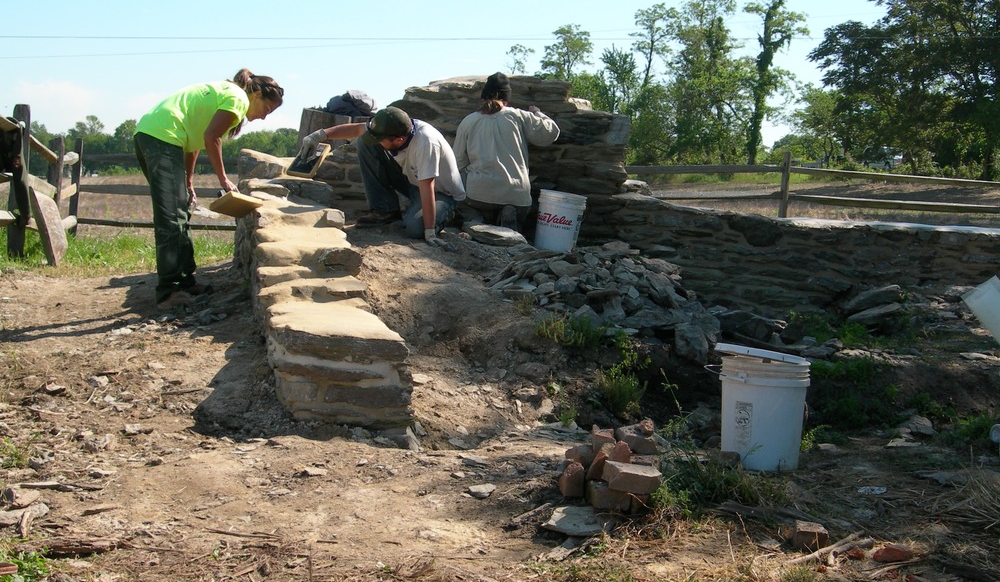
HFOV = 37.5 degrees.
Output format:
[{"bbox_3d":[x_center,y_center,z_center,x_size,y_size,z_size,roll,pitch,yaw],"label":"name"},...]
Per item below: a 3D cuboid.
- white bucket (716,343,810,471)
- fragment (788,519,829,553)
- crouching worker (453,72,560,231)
[{"bbox_3d":[0.892,0.390,4.970,0.310,0.400,0.310,3,5,0],"label":"white bucket"},{"bbox_3d":[0.855,0.675,4.050,0.090,0.057,0.110,3,5,12],"label":"fragment"},{"bbox_3d":[0.042,-0.893,9.500,0.690,1.030,0.750,2,5,5],"label":"crouching worker"}]

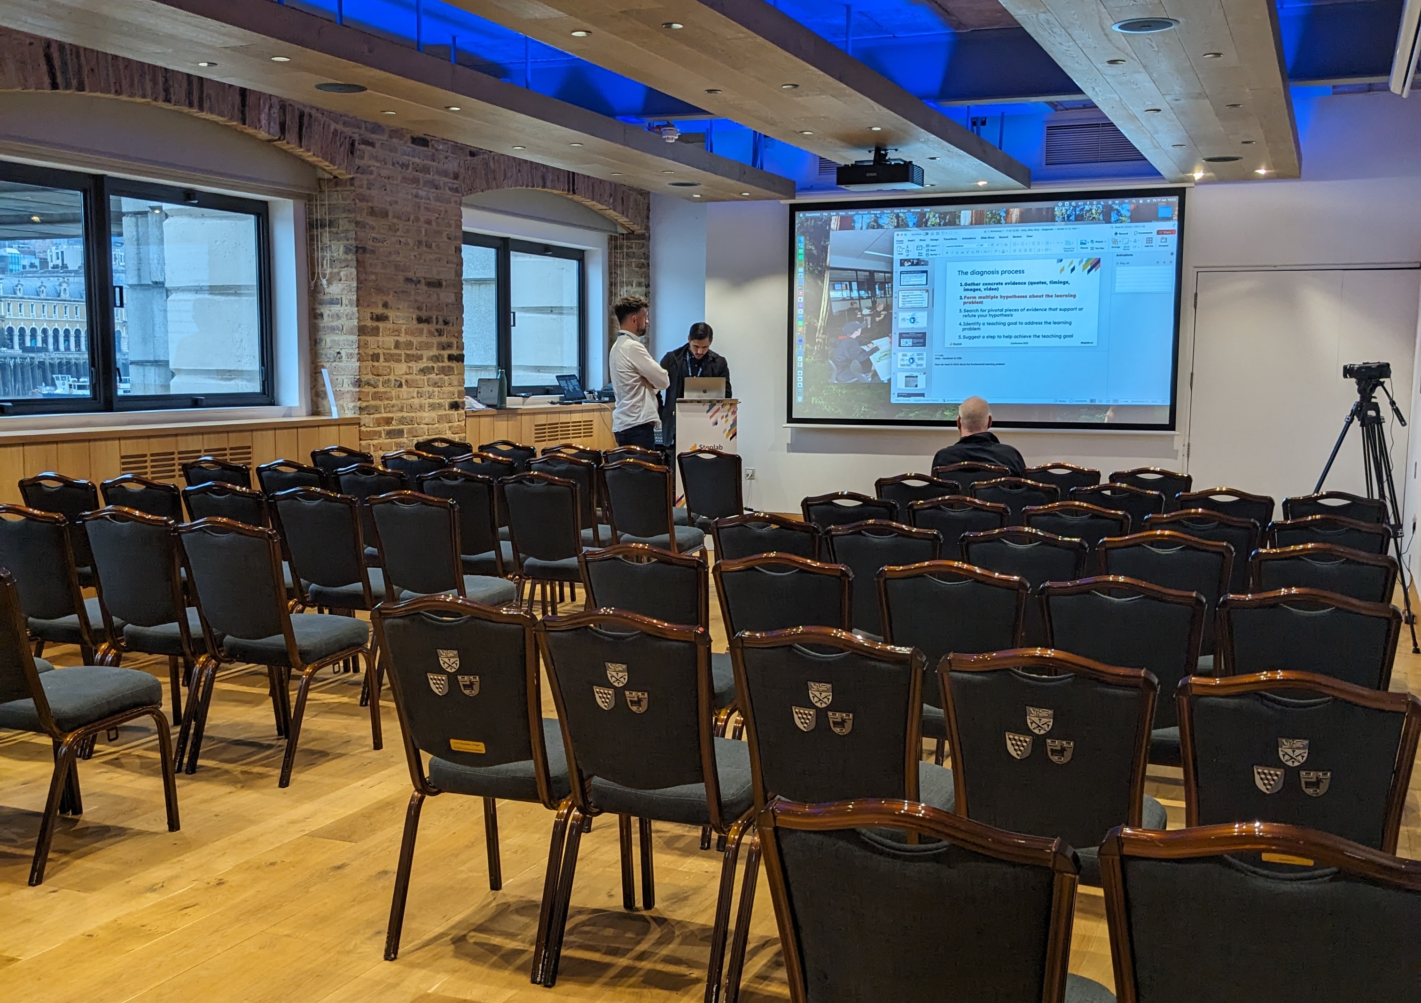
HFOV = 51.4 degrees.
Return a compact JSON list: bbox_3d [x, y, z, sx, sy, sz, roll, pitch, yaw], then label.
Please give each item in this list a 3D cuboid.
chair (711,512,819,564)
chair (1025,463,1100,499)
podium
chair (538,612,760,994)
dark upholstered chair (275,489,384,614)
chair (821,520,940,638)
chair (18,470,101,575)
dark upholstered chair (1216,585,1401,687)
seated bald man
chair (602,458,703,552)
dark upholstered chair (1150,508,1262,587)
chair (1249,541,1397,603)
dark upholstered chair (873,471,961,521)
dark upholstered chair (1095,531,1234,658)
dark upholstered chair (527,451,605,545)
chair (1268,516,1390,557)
[{"bbox_3d":[0.301,0.463,5.463,0.434,0.897,0.575,3,6,23],"label":"chair"},{"bbox_3d":[2.022,0.226,8.347,0.447,0.920,0.601,3,6,23],"label":"chair"},{"bbox_3d":[0.013,-0.216,11.137,0.487,1.121,0.409,2,6,10],"label":"podium"},{"bbox_3d":[-0.092,0.675,3.611,0.439,0.941,0.604,3,6,23],"label":"chair"},{"bbox_3d":[-1.504,0.367,6.227,0.434,0.897,0.575,3,6,18],"label":"dark upholstered chair"},{"bbox_3d":[0.681,0.481,5.293,0.439,0.902,0.584,3,6,23],"label":"chair"},{"bbox_3d":[-2.888,0.310,7.021,0.439,0.941,0.604,2,6,18],"label":"chair"},{"bbox_3d":[1.597,0.655,3.987,0.447,0.920,0.601,3,6,23],"label":"dark upholstered chair"},{"bbox_3d":[1.550,0.025,8.238,0.536,1.248,0.799,3,6,25],"label":"seated bald man"},{"bbox_3d":[-0.301,0.212,8.201,0.447,0.920,0.601,3,6,22],"label":"chair"},{"bbox_3d":[1.984,0.464,5.954,0.447,0.920,0.601,3,6,23],"label":"dark upholstered chair"},{"bbox_3d":[1.952,0.550,4.767,0.434,0.897,0.575,3,6,22],"label":"chair"},{"bbox_3d":[1.124,0.304,7.544,0.439,0.941,0.604,3,6,23],"label":"dark upholstered chair"},{"bbox_3d":[1.554,0.520,5.022,0.434,0.897,0.575,3,6,22],"label":"dark upholstered chair"},{"bbox_3d":[-0.752,0.170,8.694,0.439,0.941,0.604,3,6,21],"label":"dark upholstered chair"},{"bbox_3d":[2.379,0.494,5.748,0.439,0.941,0.604,3,6,21],"label":"chair"}]

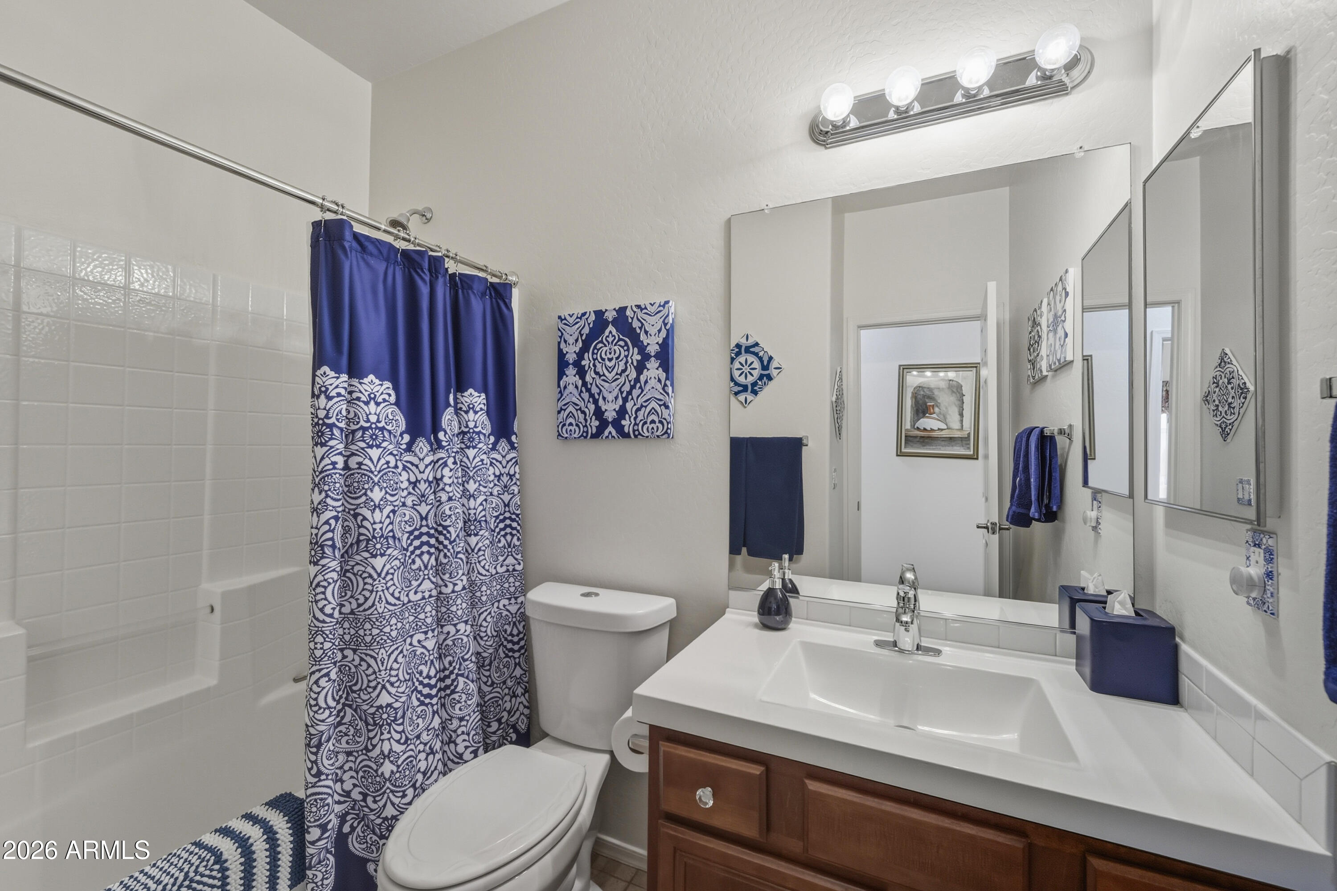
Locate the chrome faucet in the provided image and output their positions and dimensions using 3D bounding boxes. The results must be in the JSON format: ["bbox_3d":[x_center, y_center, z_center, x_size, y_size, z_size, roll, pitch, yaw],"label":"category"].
[{"bbox_3d":[0.549,0.400,1.194,0.150,0.168,0.150,0,0,25],"label":"chrome faucet"}]

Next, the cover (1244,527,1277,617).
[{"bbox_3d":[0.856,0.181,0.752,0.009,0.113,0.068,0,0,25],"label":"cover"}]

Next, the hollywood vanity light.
[{"bbox_3d":[0.642,-0.860,1.232,0.617,0.122,0.125,0,0,25],"label":"hollywood vanity light"}]

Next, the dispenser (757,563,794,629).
[{"bbox_3d":[0.286,0.397,1.389,0.092,0.173,0.092,0,0,0],"label":"dispenser"}]

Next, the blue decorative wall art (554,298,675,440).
[{"bbox_3d":[-0.176,-0.227,1.666,0.412,0.414,0.033,0,0,25],"label":"blue decorative wall art"}]

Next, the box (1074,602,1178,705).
[{"bbox_3d":[0.920,0.412,1.056,0.133,0.145,0.130,0,0,25],"label":"box"}]

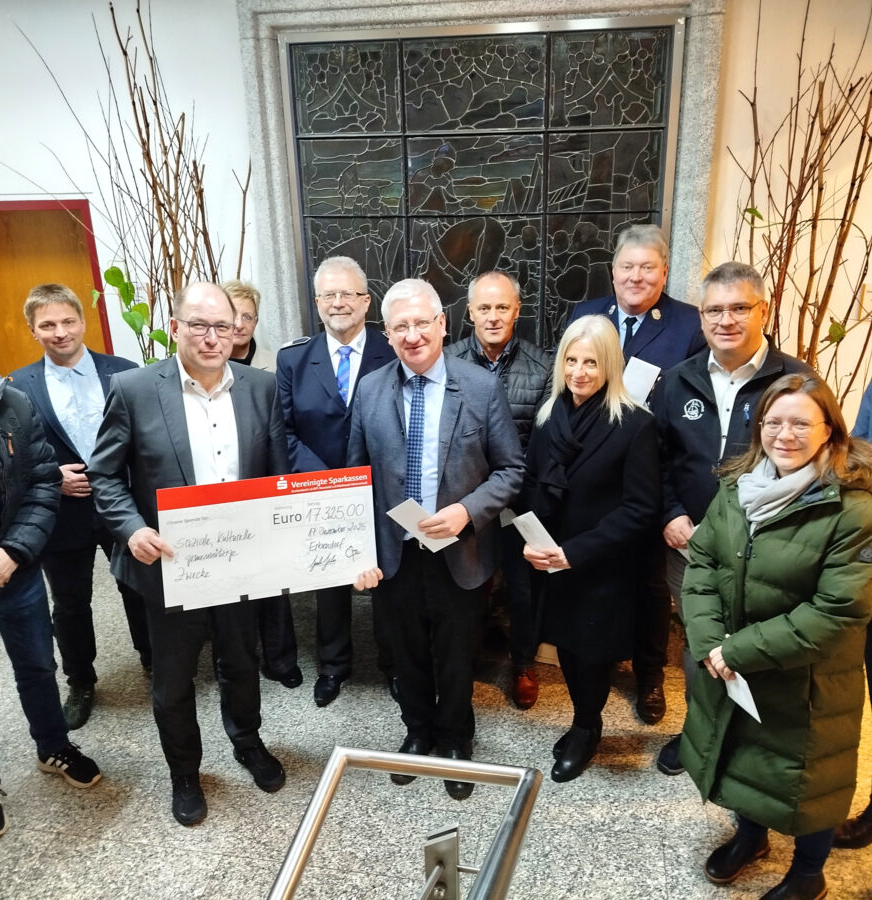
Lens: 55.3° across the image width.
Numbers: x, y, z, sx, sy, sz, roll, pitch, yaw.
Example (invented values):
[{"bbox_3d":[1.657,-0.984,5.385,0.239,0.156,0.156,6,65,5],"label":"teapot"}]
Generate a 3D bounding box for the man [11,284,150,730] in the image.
[{"bbox_3d":[-1.375,0.230,3.280,0.520,1.760,0.380,-9,21,-19],"label":"man"}]

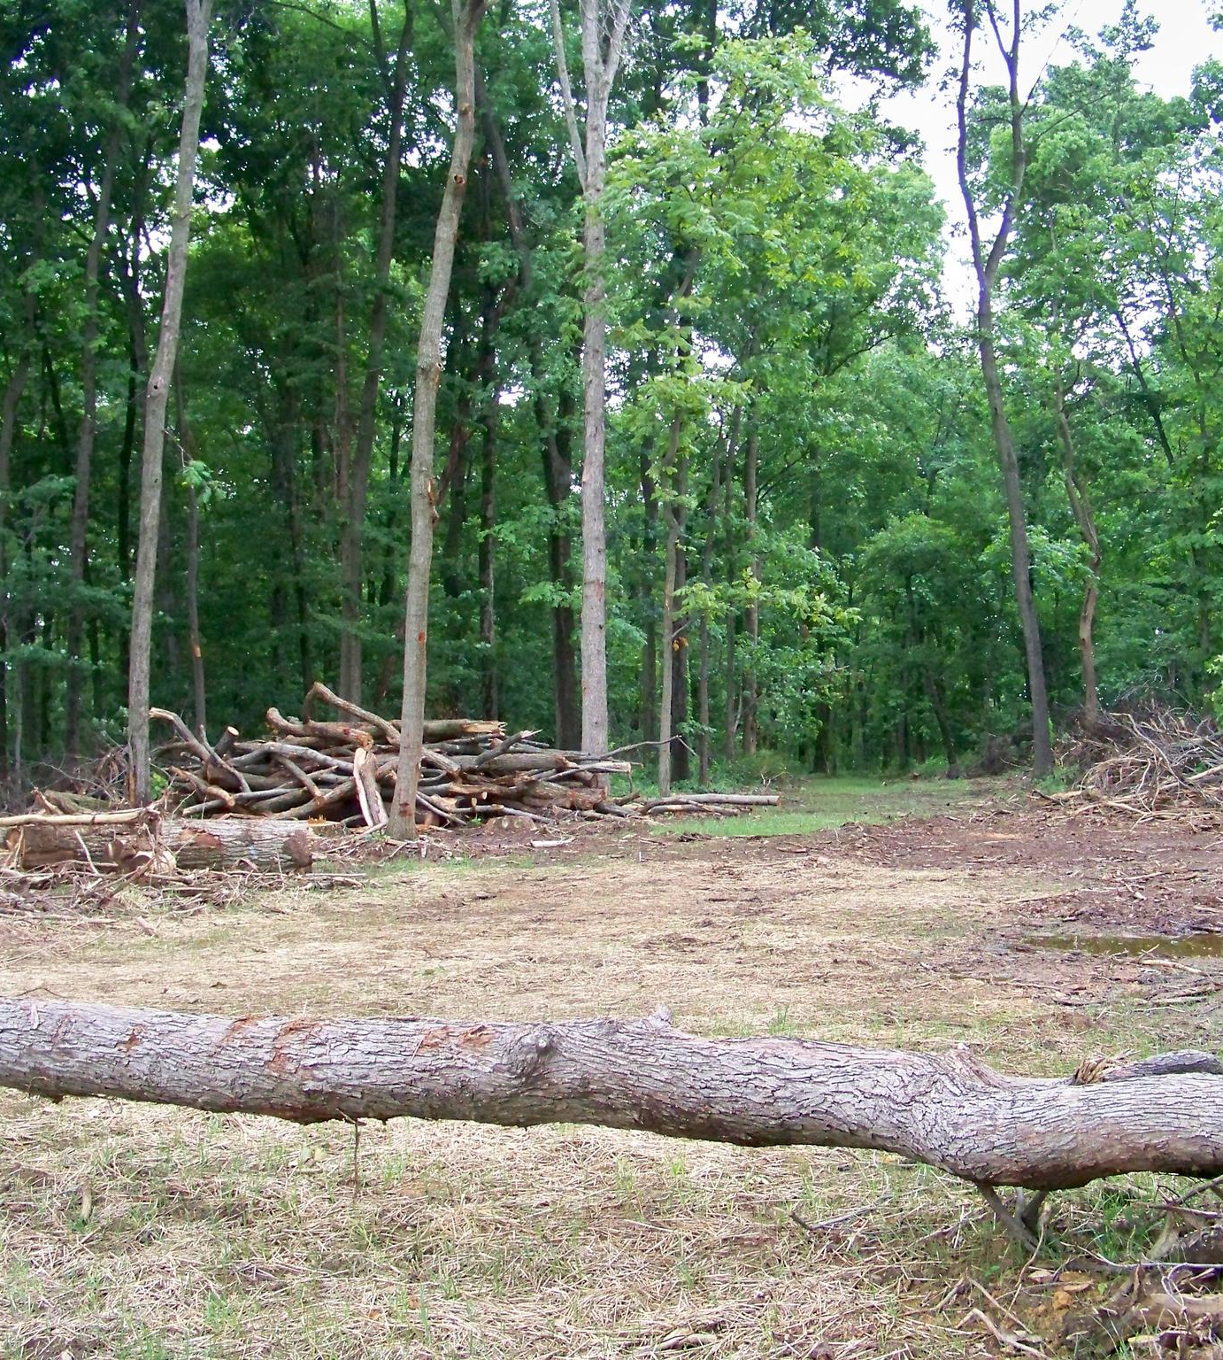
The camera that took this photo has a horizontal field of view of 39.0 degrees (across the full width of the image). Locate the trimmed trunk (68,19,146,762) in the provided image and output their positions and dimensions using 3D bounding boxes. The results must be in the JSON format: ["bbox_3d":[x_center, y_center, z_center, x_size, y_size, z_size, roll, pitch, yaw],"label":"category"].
[{"bbox_3d":[-7.355,-4.272,25.000,0.420,11.133,0.360,4,0,0],"label":"trimmed trunk"}]

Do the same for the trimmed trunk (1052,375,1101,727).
[{"bbox_3d":[6.865,-1.776,25.500,0.650,5.454,0.400,0,0,0],"label":"trimmed trunk"}]

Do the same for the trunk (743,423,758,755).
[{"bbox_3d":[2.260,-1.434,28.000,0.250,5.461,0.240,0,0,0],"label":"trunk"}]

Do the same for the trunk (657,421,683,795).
[{"bbox_3d":[0.697,-0.848,20.500,0.220,4.471,0.200,2,0,0],"label":"trunk"}]

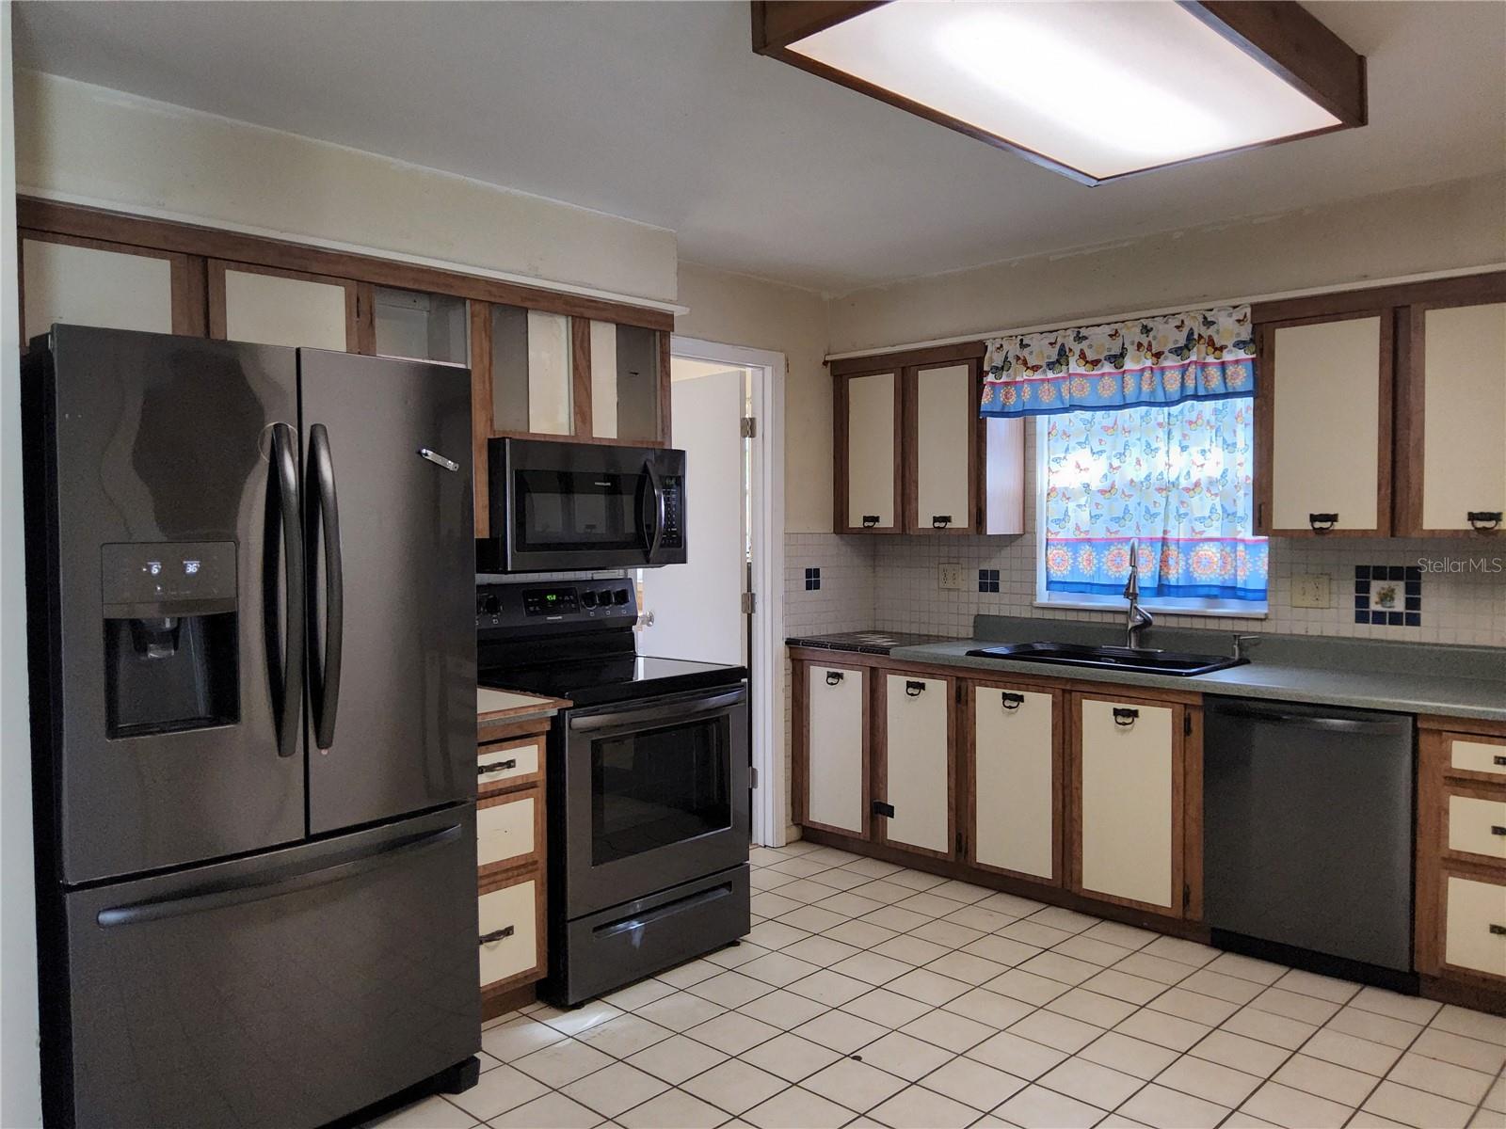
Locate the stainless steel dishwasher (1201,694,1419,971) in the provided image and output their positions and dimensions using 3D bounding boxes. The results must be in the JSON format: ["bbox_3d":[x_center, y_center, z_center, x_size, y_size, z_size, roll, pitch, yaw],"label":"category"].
[{"bbox_3d":[1.889,0.812,3.542,0.598,0.784,0.610,1,2,44],"label":"stainless steel dishwasher"}]

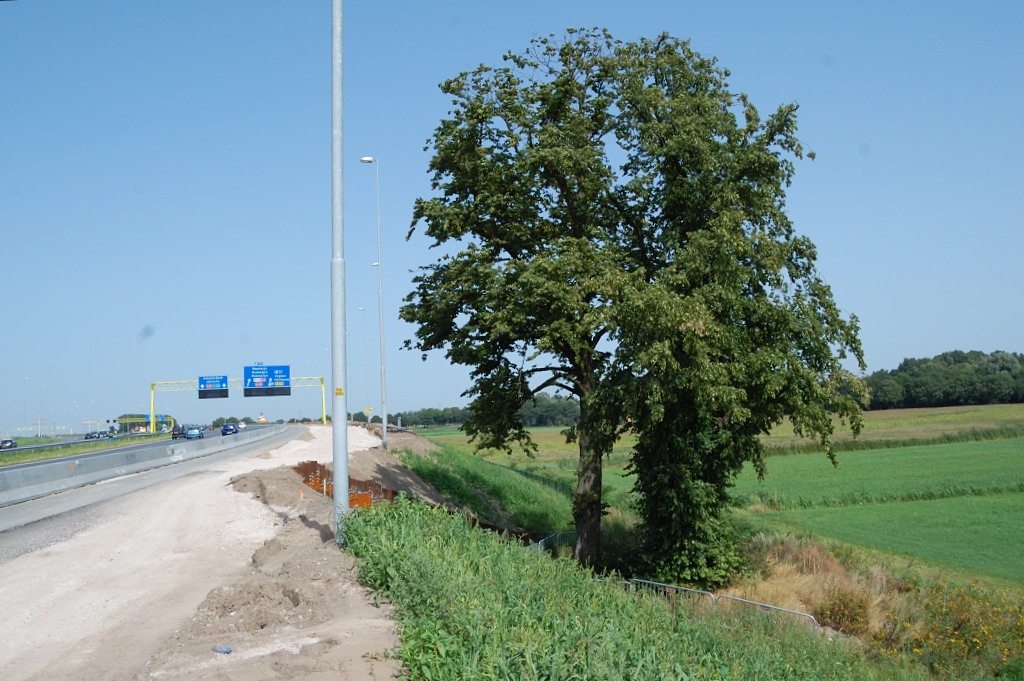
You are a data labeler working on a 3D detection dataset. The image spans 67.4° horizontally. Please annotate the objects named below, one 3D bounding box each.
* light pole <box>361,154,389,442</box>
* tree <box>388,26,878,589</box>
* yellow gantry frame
[{"bbox_3d":[-7.428,-2.185,41.551,0.980,15.870,0.350,-1,-5,-9],"label":"light pole"},{"bbox_3d":[3.537,-1.000,22.285,13.400,16.130,11.800,-2,-5,0],"label":"tree"},{"bbox_3d":[-44.295,10.696,125.784,27.200,8.300,1.200,-1,-5,-18],"label":"yellow gantry frame"}]

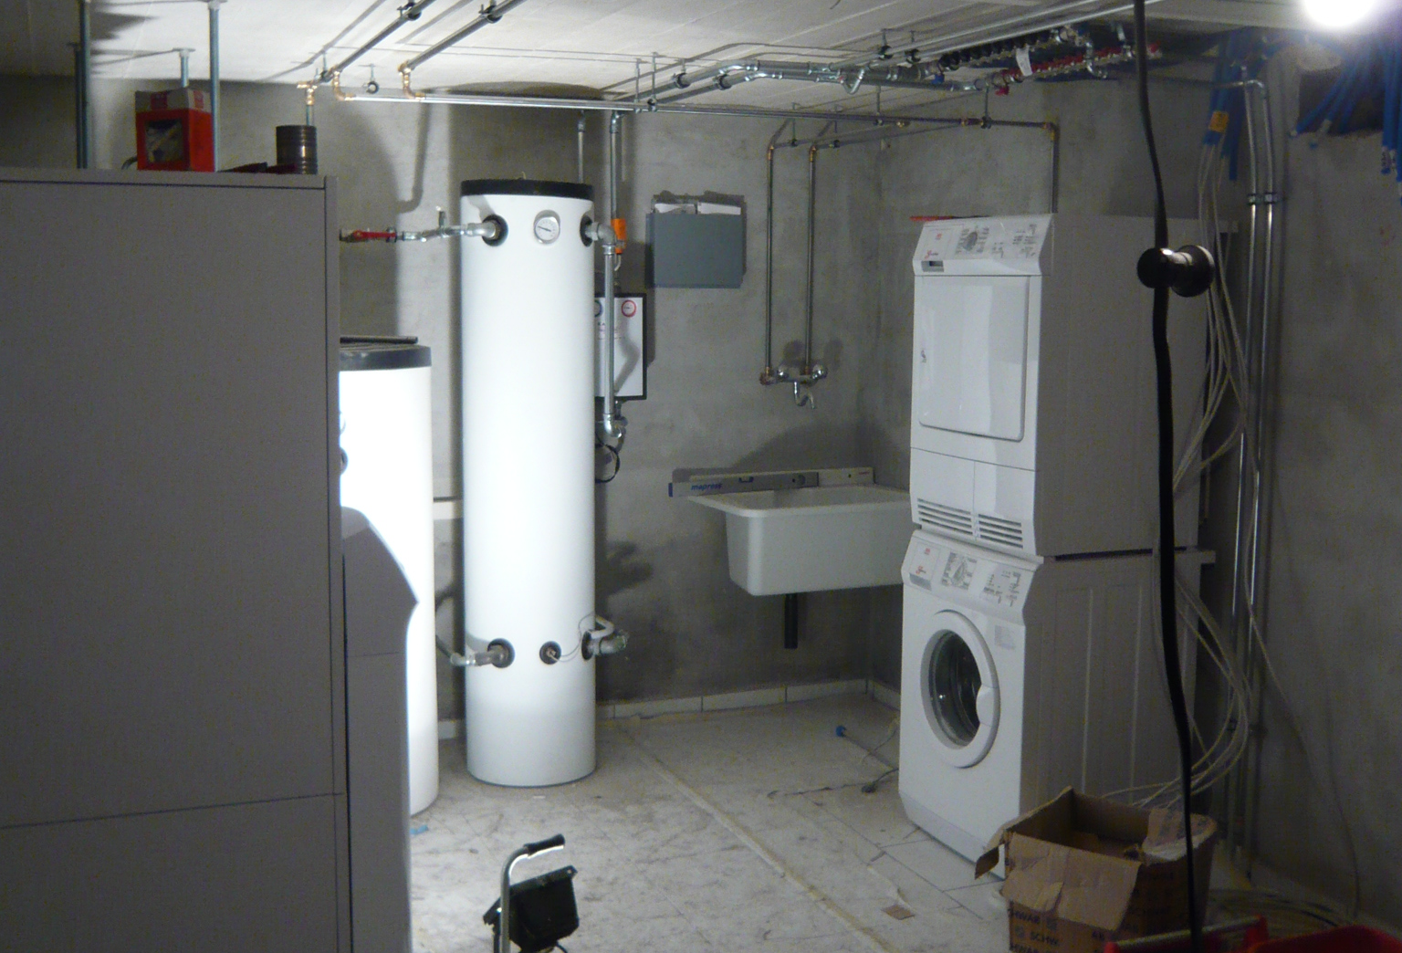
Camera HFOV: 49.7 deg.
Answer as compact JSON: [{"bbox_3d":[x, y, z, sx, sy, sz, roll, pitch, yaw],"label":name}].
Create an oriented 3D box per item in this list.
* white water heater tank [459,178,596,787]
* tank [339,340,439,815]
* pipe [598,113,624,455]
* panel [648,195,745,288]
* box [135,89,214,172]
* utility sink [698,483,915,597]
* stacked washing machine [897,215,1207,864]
[{"bbox_3d":[-0.534,0.021,4.706,0.410,1.826,0.410,-3,8,-22],"label":"white water heater tank"},{"bbox_3d":[-1.108,0.287,4.442,0.640,1.360,0.640,-3,8,-22],"label":"tank"},{"bbox_3d":[-0.288,-0.607,4.766,0.070,1.100,0.080,-3,8,-22],"label":"pipe"},{"bbox_3d":[-0.022,-0.779,5.193,0.320,0.270,0.080,-3,8,-22],"label":"panel"},{"bbox_3d":[-0.922,-0.588,2.659,0.111,0.168,0.064,3,8,21],"label":"box"},{"bbox_3d":[0.383,0.222,5.284,0.700,0.290,0.460,-3,8,-22],"label":"utility sink"},{"bbox_3d":[0.940,0.171,4.084,0.585,1.700,0.595,-3,8,-22],"label":"stacked washing machine"}]

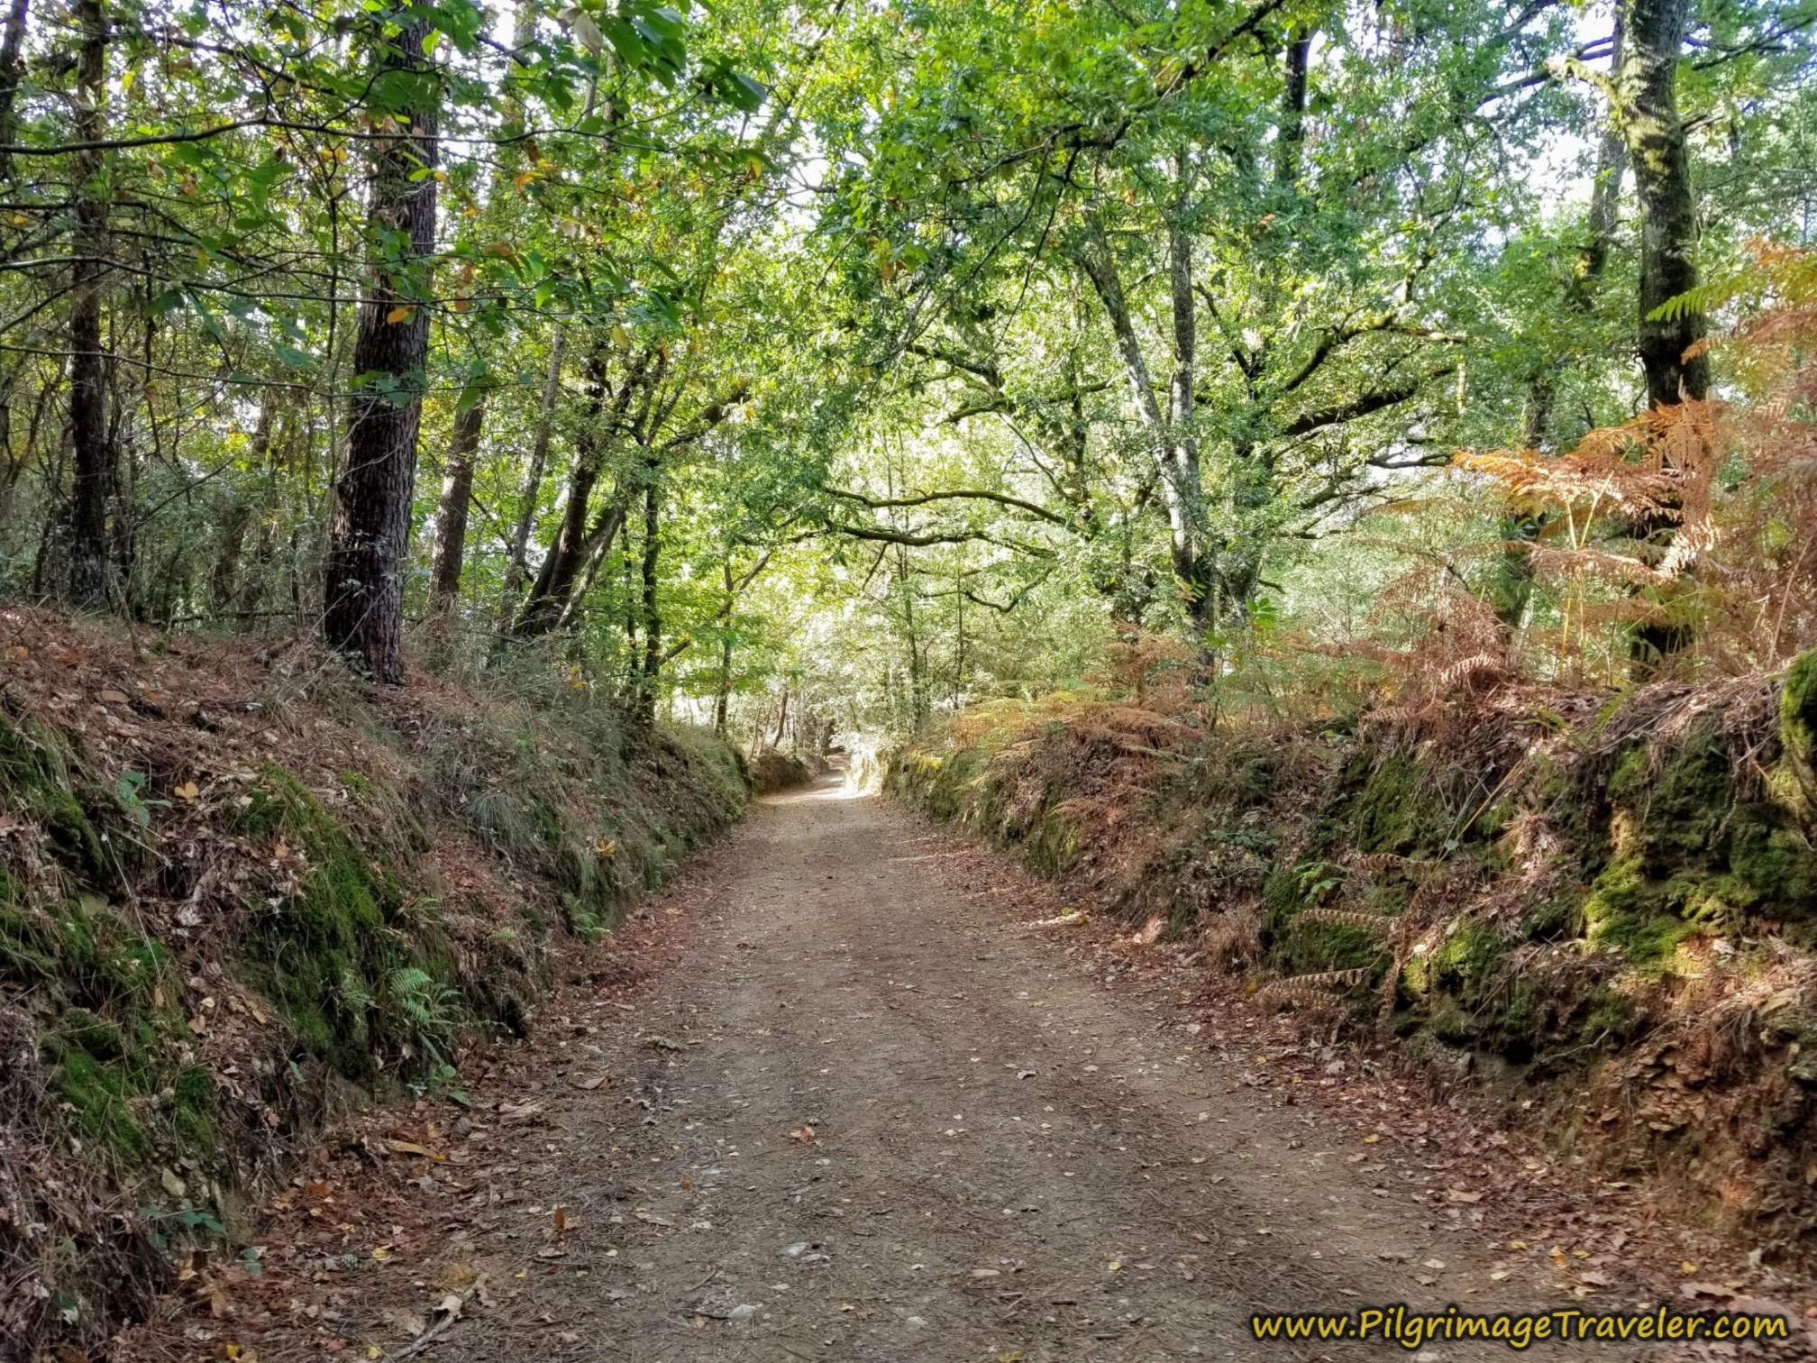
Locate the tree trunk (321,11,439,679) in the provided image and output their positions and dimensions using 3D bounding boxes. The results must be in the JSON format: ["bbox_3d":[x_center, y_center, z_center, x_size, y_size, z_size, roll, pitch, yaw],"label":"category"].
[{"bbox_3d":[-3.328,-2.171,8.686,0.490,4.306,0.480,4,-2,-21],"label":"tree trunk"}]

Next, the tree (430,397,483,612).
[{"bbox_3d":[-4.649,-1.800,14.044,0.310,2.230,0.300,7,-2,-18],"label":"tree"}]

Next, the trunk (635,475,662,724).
[{"bbox_3d":[-3.816,-1.218,20.073,0.250,3.666,0.230,1,-2,-11],"label":"trunk"}]

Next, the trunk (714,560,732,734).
[{"bbox_3d":[-4.210,-0.797,31.079,0.240,3.952,0.220,2,-2,-8],"label":"trunk"}]

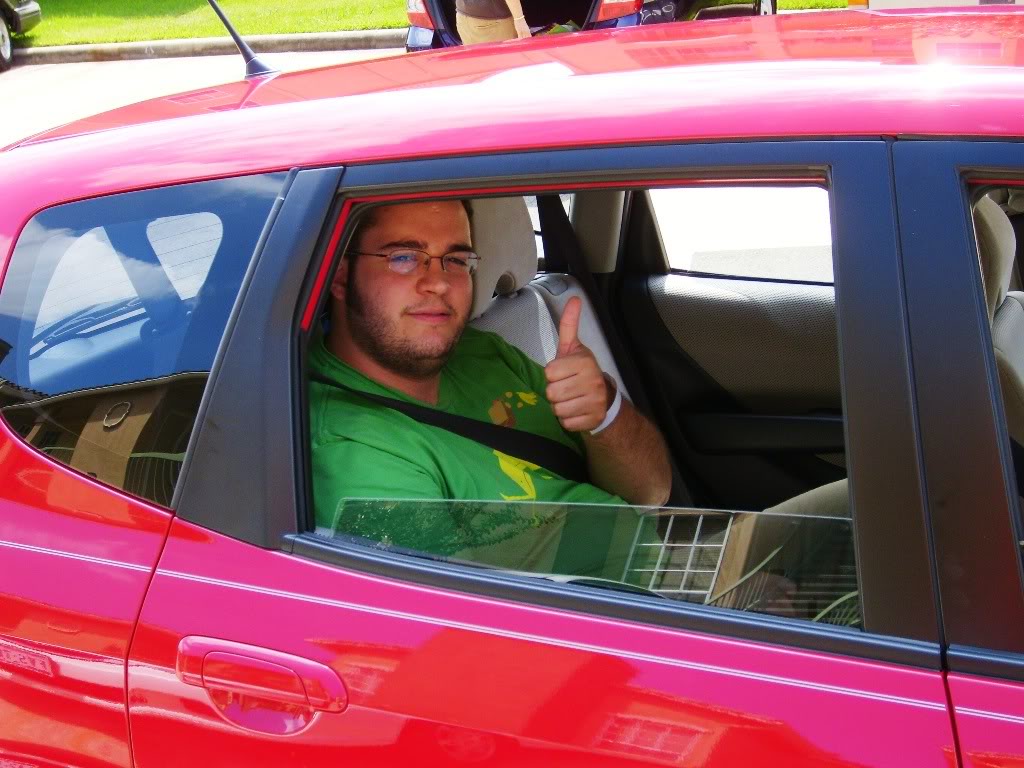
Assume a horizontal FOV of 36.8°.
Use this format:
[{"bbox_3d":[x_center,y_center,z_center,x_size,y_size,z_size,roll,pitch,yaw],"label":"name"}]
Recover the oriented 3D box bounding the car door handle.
[{"bbox_3d":[-0.259,0.303,1.600,0.195,0.056,0.035,6,15,22],"label":"car door handle"}]

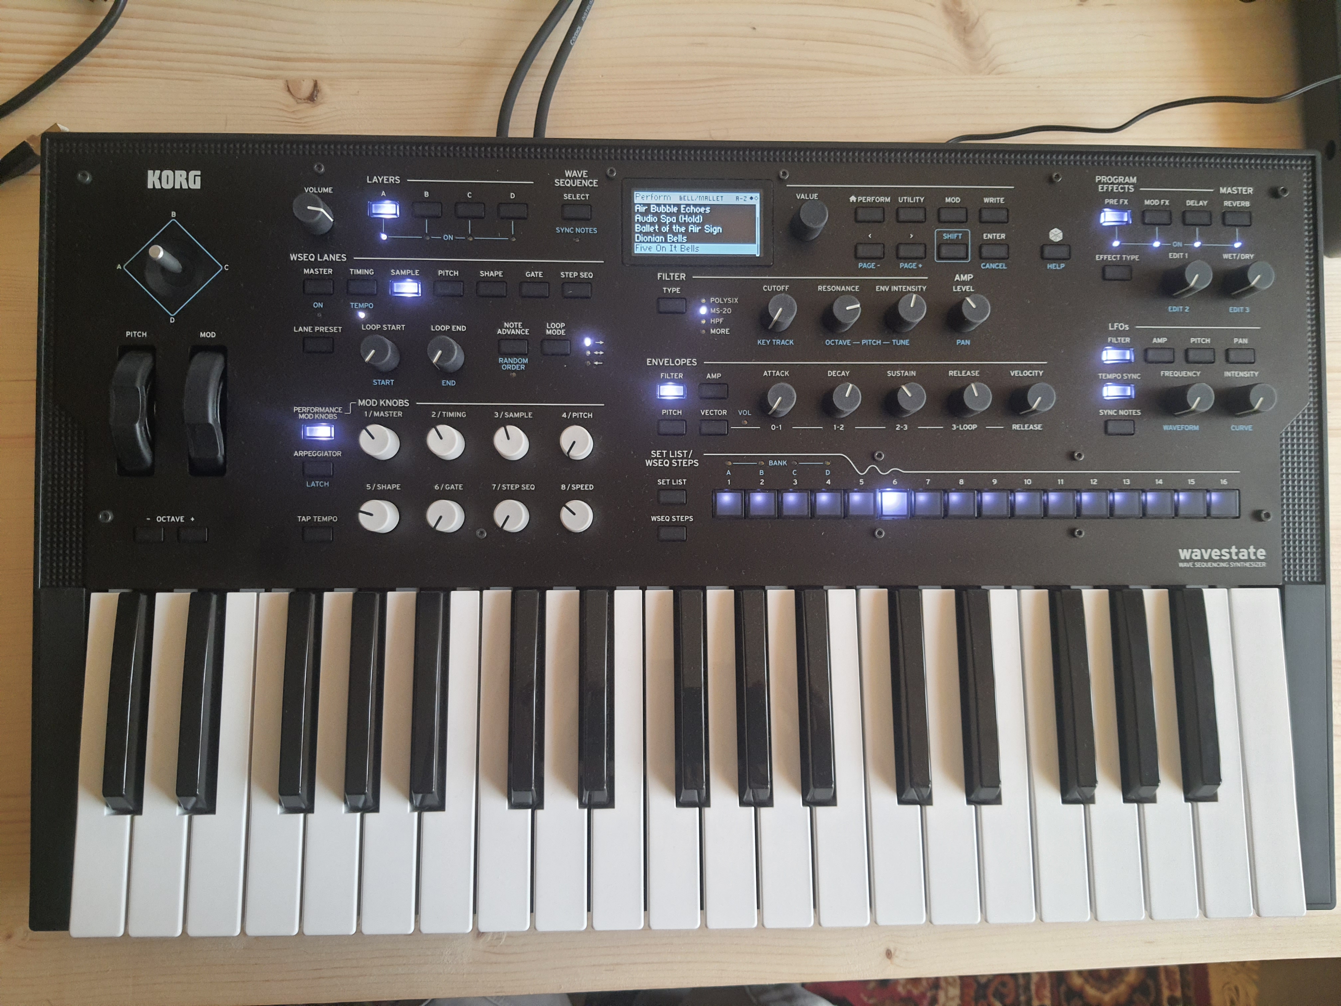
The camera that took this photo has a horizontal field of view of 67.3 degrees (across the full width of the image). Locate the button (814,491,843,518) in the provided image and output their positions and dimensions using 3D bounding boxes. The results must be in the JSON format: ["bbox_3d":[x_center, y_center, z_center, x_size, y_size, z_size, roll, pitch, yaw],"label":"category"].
[{"bbox_3d":[0.069,0.001,0.437,0.012,0.006,0.011,0,88,-2],"label":"button"}]

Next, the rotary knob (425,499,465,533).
[{"bbox_3d":[-0.094,0.006,0.421,0.014,0.015,0.014,0,87,-2],"label":"rotary knob"}]

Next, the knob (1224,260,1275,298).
[{"bbox_3d":[0.257,-0.099,0.443,0.013,0.017,0.013,0,88,-2],"label":"knob"}]

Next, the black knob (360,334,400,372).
[{"bbox_3d":[-0.123,-0.063,0.428,0.013,0.017,0.013,0,88,-2],"label":"black knob"}]

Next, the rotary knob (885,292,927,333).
[{"bbox_3d":[0.103,-0.083,0.437,0.012,0.015,0.012,11,87,-2],"label":"rotary knob"}]

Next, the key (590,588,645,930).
[{"bbox_3d":[-0.022,0.107,0.434,0.022,0.017,0.142,0,81,-2],"label":"key"}]

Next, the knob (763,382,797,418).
[{"bbox_3d":[0.046,-0.044,0.428,0.014,0.015,0.014,0,87,-2],"label":"knob"}]

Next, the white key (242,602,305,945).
[{"bbox_3d":[-0.163,0.109,0.429,0.022,0.017,0.141,0,82,-2],"label":"white key"}]

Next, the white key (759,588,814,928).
[{"bbox_3d":[0.048,0.108,0.437,0.022,0.017,0.140,0,82,-2],"label":"white key"}]

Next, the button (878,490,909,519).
[{"bbox_3d":[0.098,0.001,0.441,0.013,0.004,0.012,0,88,-2],"label":"button"}]

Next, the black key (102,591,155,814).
[{"bbox_3d":[-0.226,0.083,0.419,0.013,0.012,0.090,0,82,-2],"label":"black key"}]

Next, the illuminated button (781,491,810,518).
[{"bbox_3d":[0.054,0.001,0.437,0.013,0.004,0.012,0,87,-2],"label":"illuminated button"}]

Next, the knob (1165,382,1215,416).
[{"bbox_3d":[0.226,-0.045,0.437,0.014,0.015,0.014,0,88,-2],"label":"knob"}]

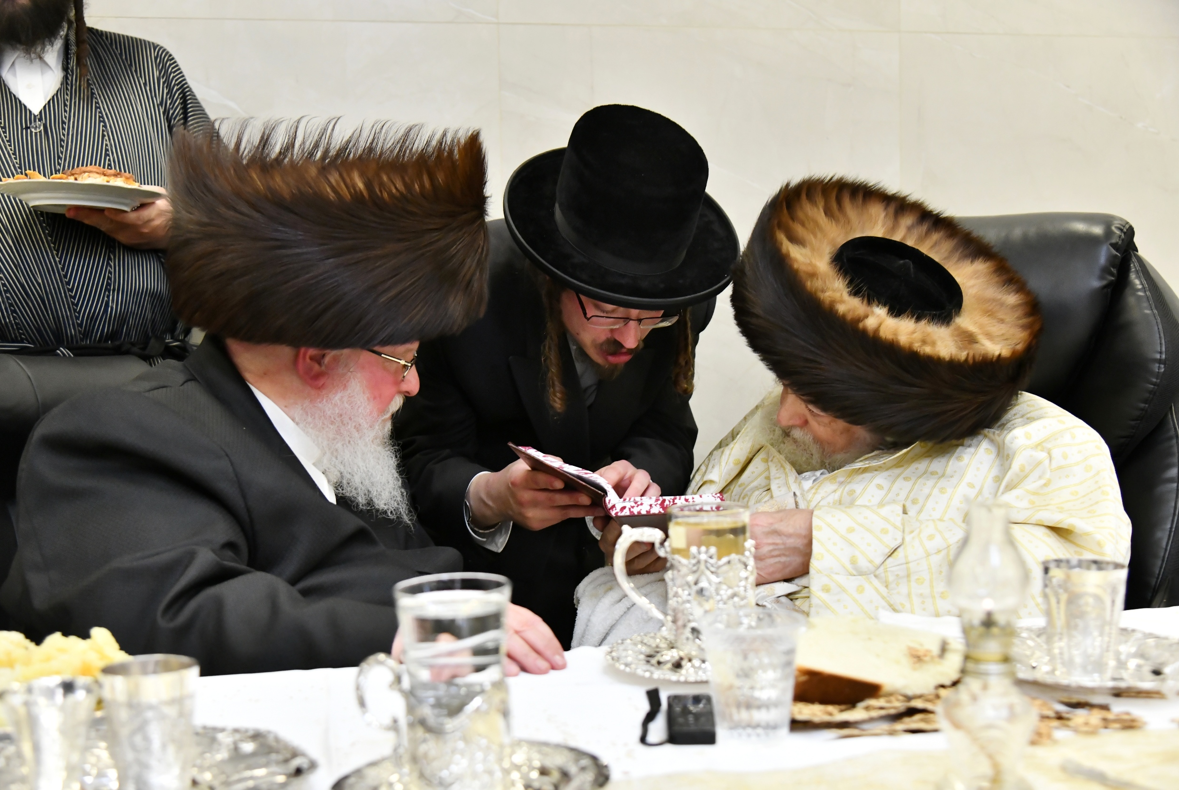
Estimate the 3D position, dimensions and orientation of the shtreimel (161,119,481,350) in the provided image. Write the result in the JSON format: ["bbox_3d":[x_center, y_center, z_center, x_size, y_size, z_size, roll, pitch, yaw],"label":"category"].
[{"bbox_3d":[-0.306,-0.181,1.770,0.375,0.250,0.375,-3,10,-8],"label":"shtreimel"}]

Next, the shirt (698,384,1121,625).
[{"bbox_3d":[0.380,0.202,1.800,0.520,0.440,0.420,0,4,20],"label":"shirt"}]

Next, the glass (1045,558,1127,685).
[{"bbox_3d":[0.413,0.188,1.263,0.068,0.095,0.068,-1,4,0],"label":"glass"}]

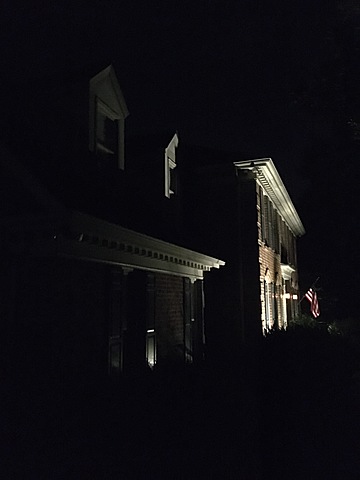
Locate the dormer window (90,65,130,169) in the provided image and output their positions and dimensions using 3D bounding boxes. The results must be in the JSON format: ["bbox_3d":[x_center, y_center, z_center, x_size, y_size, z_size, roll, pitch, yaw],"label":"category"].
[{"bbox_3d":[-1.443,-2.045,6.678,0.750,1.706,1.232,-4,-9,21],"label":"dormer window"}]

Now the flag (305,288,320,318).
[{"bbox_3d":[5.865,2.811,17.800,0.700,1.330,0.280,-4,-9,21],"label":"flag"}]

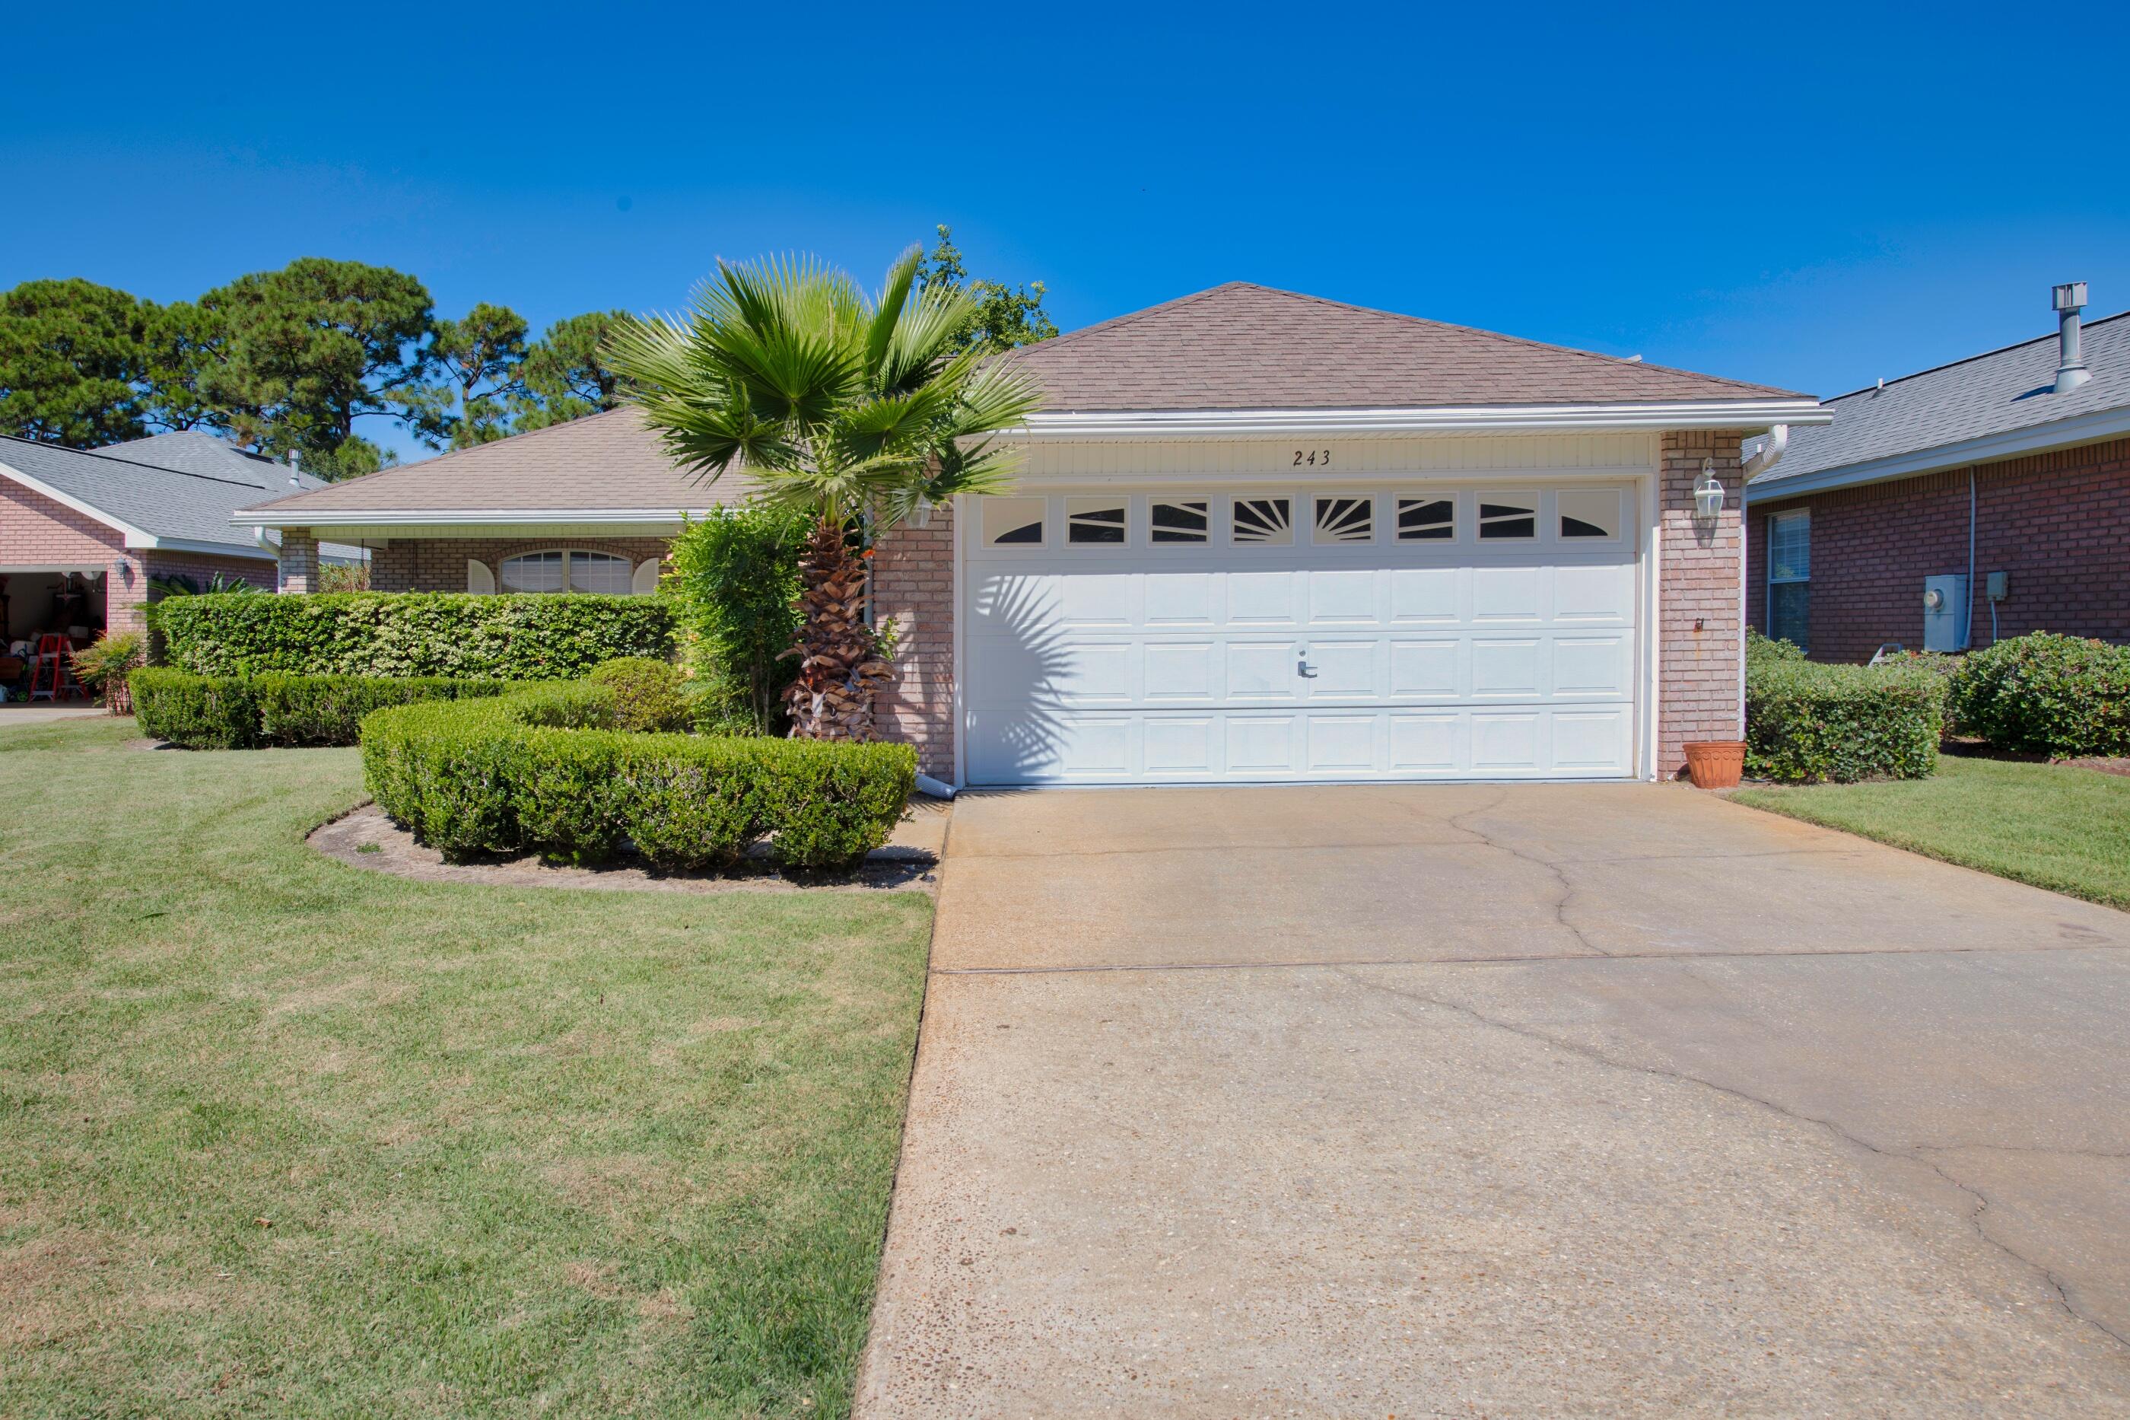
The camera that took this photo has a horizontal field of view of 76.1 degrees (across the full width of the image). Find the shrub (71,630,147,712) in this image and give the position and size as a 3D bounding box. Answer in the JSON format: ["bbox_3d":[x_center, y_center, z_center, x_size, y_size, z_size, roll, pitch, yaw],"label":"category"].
[{"bbox_3d":[-14.400,-0.550,20.600,1.200,1.300,1.100,0,2,0],"label":"shrub"}]

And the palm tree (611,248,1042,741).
[{"bbox_3d":[-1.518,-1.129,8.600,2.720,3.550,2.600,-1,3,0],"label":"palm tree"}]

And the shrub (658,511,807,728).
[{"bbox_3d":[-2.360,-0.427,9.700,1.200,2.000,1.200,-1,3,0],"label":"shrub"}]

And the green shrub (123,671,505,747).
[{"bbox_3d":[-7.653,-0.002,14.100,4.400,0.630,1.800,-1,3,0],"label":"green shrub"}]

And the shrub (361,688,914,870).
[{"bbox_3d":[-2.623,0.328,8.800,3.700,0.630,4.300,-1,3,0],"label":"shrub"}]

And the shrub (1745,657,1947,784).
[{"bbox_3d":[5.496,0.052,10.150,1.450,0.770,1.350,-1,3,0],"label":"shrub"}]

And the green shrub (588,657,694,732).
[{"bbox_3d":[-3.884,-0.049,12.400,0.950,0.880,0.950,-1,3,0],"label":"green shrub"}]

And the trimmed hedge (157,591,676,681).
[{"bbox_3d":[-7.408,-0.581,15.800,5.900,1.530,1.100,-1,3,0],"label":"trimmed hedge"}]

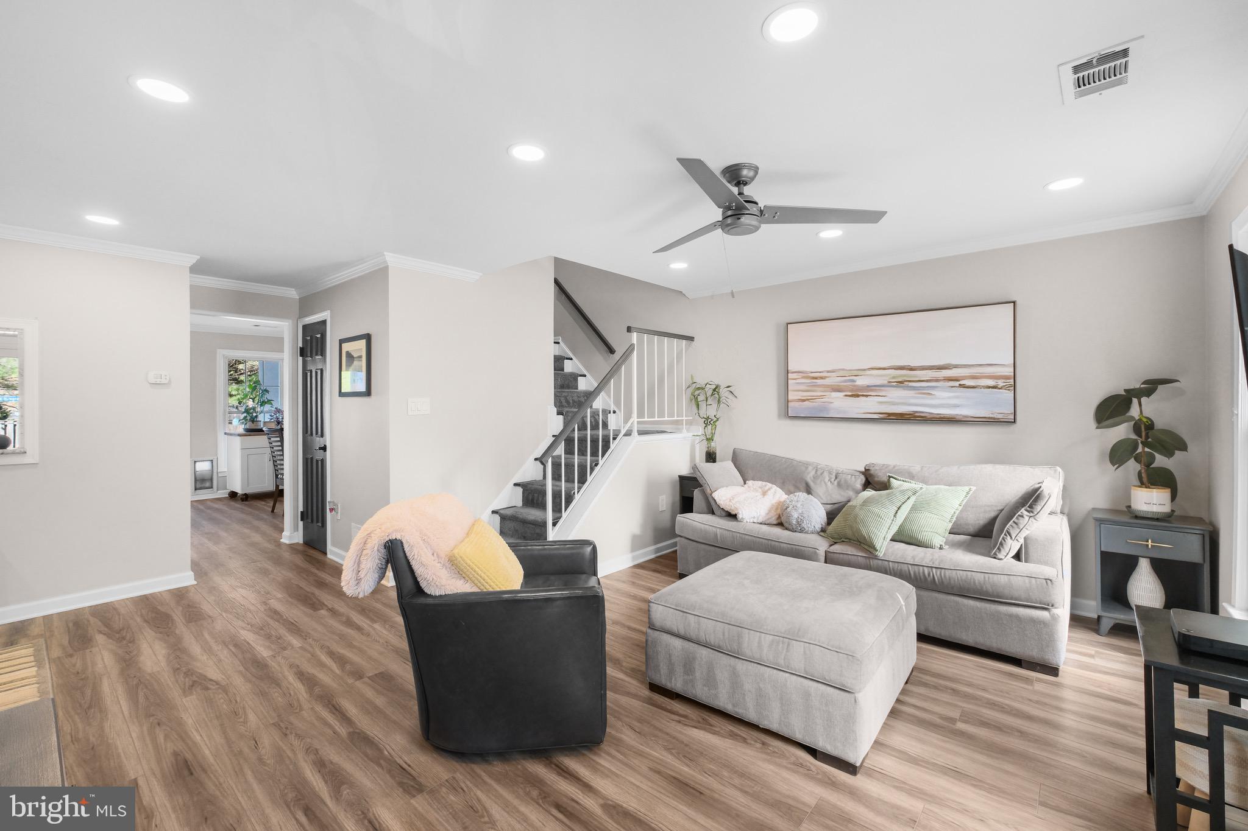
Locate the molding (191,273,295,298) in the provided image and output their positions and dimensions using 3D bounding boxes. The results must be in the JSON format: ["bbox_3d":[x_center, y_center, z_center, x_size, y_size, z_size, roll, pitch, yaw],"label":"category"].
[{"bbox_3d":[-3.294,-1.119,4.509,0.082,0.073,0.868,1,1,40],"label":"molding"}]

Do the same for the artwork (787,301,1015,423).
[{"bbox_3d":[1.918,-0.355,3.792,1.503,0.782,0.040,1,1,40],"label":"artwork"}]

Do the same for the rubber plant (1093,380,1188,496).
[{"bbox_3d":[2.776,0.143,2.814,0.350,0.685,0.340,1,1,40],"label":"rubber plant"}]

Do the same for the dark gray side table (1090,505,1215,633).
[{"bbox_3d":[2.851,0.892,2.832,0.445,0.665,0.340,1,1,40],"label":"dark gray side table"}]

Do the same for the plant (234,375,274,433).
[{"bbox_3d":[-5.291,-0.167,7.443,0.430,0.837,0.430,1,1,40],"label":"plant"}]

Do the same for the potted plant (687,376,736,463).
[{"bbox_3d":[0.774,0.097,4.558,0.350,0.880,0.340,1,1,40],"label":"potted plant"}]

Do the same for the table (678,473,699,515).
[{"bbox_3d":[0.757,0.869,4.599,0.455,0.665,0.355,1,1,40],"label":"table"}]

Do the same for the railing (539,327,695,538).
[{"bbox_3d":[0.044,0.101,4.202,0.070,1.650,1.870,1,1,40],"label":"railing"}]

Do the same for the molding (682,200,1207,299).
[{"bbox_3d":[1.838,-1.123,3.820,3.325,0.078,0.085,1,1,40],"label":"molding"}]

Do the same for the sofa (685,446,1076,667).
[{"bbox_3d":[1.525,0.750,3.489,2.230,0.935,0.935,1,1,40],"label":"sofa"}]

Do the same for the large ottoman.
[{"bbox_3d":[0.739,1.015,2.400,0.910,0.450,0.900,1,1,40],"label":"large ottoman"}]

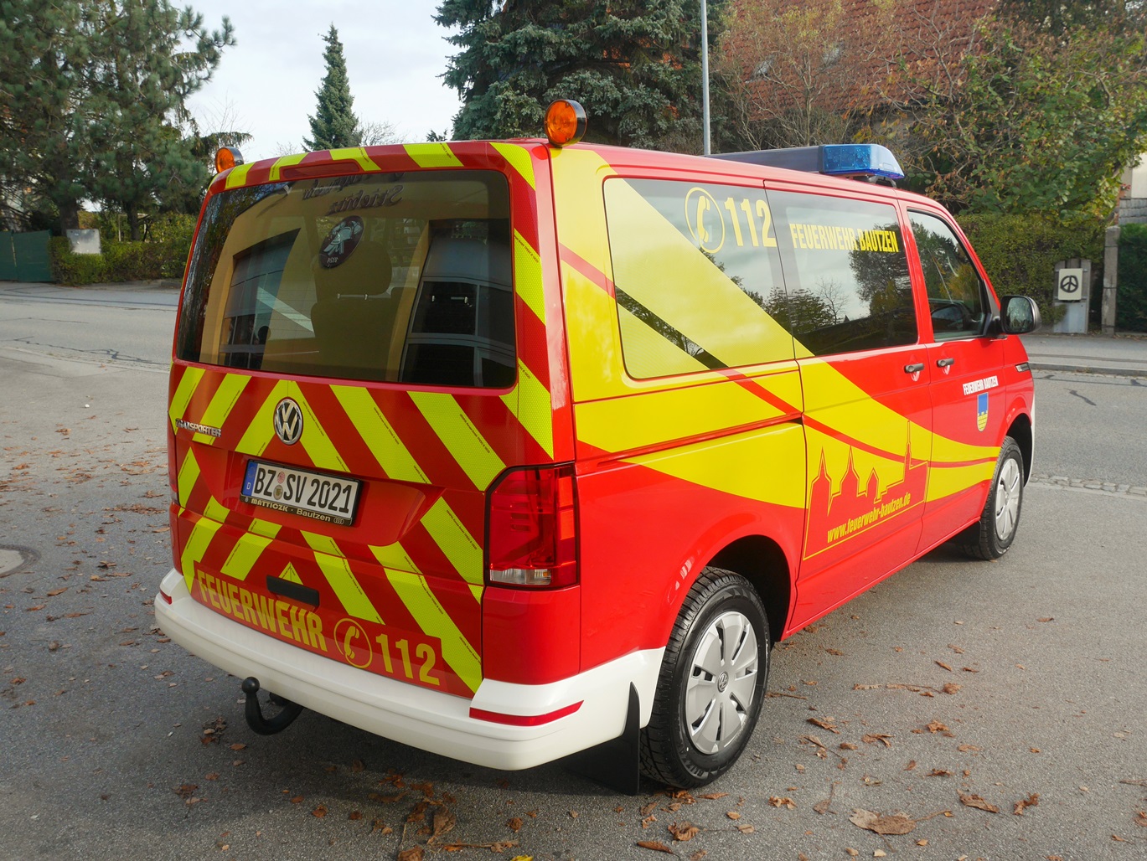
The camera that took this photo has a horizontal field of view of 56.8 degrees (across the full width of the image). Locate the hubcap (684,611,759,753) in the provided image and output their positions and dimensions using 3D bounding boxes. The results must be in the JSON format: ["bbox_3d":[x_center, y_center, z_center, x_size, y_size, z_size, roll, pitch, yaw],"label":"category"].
[{"bbox_3d":[0.462,0.792,3.345,0.055,0.440,0.440,7,12,37],"label":"hubcap"}]

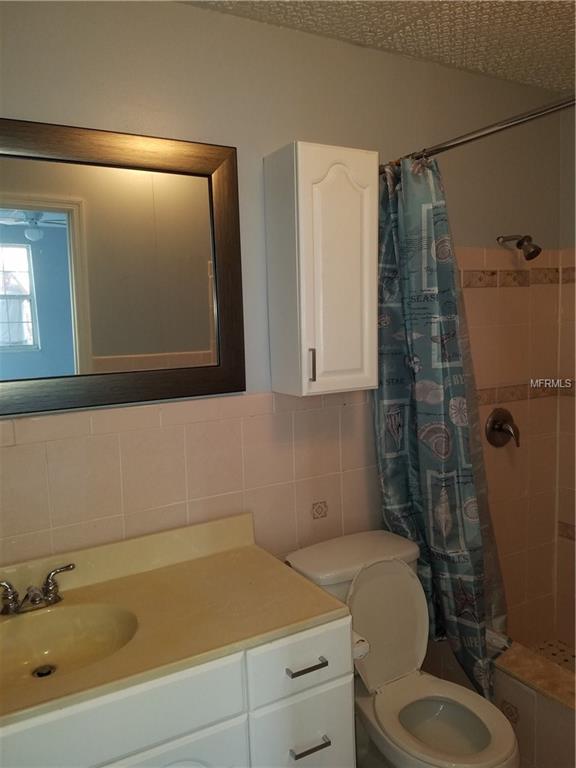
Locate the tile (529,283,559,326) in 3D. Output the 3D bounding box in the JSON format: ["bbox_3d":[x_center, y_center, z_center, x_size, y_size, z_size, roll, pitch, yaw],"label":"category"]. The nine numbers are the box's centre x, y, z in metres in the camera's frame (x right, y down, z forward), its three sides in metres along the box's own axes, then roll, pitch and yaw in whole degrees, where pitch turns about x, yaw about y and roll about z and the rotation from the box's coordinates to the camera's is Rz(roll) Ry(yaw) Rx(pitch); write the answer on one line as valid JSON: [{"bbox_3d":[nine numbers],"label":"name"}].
[{"bbox_3d":[1.131,-0.345,2.546,0.203,0.158,0.012,-5,7,-30],"label":"tile"}]

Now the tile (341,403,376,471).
[{"bbox_3d":[0.282,0.202,2.203,0.200,0.250,0.012,-6,7,-28],"label":"tile"}]

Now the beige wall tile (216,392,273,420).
[{"bbox_3d":[-0.138,0.075,1.945,0.200,0.069,0.010,-5,8,-29],"label":"beige wall tile"}]

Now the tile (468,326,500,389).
[{"bbox_3d":[0.783,-0.106,2.366,0.205,0.257,0.012,-5,7,-30],"label":"tile"}]

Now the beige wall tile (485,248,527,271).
[{"bbox_3d":[0.889,-0.513,2.392,0.221,0.091,0.012,-5,7,-30],"label":"beige wall tile"}]

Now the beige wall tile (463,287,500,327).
[{"bbox_3d":[0.810,-0.322,2.425,0.200,0.165,0.012,-6,7,-28],"label":"beige wall tile"}]

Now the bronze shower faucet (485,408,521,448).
[{"bbox_3d":[0.909,0.190,2.392,0.172,0.173,0.075,-5,8,-29],"label":"bronze shower faucet"}]

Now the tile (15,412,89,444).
[{"bbox_3d":[-0.666,0.126,1.648,0.200,0.069,0.010,-5,8,-29],"label":"tile"}]

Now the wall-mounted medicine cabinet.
[{"bbox_3d":[0.117,-0.364,1.922,0.300,0.773,0.209,-5,8,-29],"label":"wall-mounted medicine cabinet"}]

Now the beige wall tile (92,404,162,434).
[{"bbox_3d":[-0.489,0.106,1.749,0.209,0.077,0.012,-5,7,-30],"label":"beige wall tile"}]

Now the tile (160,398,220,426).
[{"bbox_3d":[-0.314,0.092,1.846,0.200,0.069,0.010,-5,8,-29],"label":"tile"}]

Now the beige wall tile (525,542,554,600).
[{"bbox_3d":[1.171,0.870,2.675,0.203,0.257,0.012,-5,7,-30],"label":"beige wall tile"}]

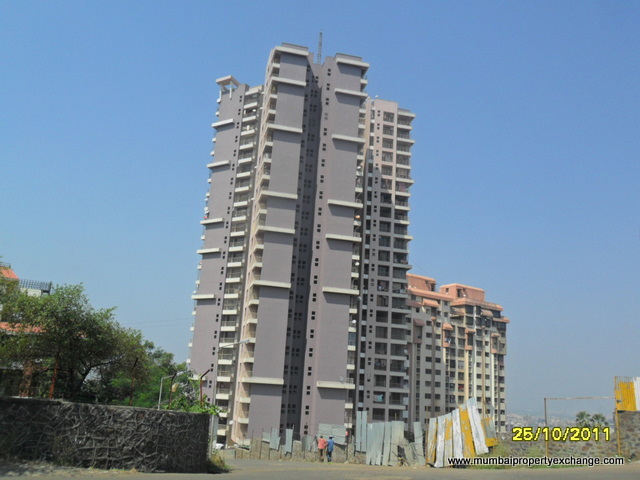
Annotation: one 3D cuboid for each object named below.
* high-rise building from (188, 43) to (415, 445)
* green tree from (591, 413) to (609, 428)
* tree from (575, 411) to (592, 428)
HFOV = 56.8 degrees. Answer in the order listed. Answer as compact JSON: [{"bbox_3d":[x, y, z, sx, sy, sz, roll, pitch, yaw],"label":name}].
[{"bbox_3d":[-2.230,2.370,111.600,41.300,68.140,31.860,7,-15,-12],"label":"high-rise building"},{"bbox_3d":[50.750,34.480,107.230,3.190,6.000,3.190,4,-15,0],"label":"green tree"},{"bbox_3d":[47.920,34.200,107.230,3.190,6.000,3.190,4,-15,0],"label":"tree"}]

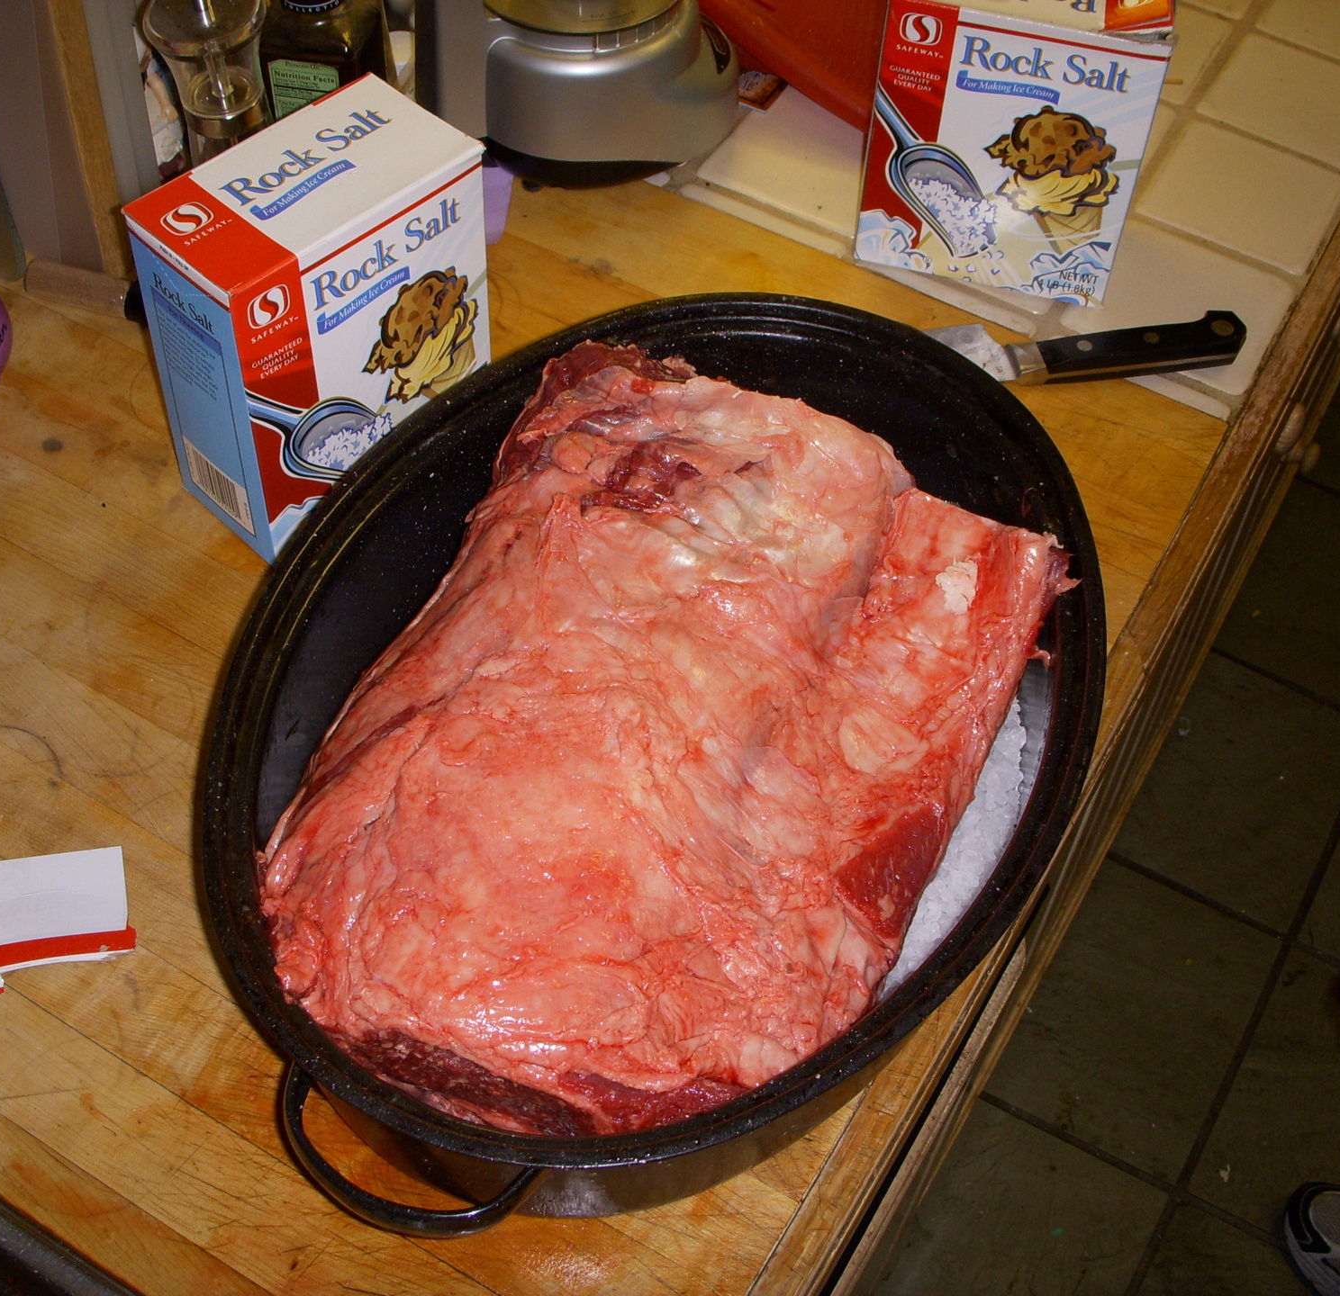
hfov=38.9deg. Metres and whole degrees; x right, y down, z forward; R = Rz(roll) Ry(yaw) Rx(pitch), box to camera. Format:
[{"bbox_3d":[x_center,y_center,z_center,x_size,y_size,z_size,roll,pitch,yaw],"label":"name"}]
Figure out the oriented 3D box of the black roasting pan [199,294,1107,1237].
[{"bbox_3d":[0.002,0.042,0.813,0.340,0.128,0.497,20,53,13],"label":"black roasting pan"}]

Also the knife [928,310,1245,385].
[{"bbox_3d":[0.152,-0.159,1.050,0.345,0.022,0.048,-7,52,-9],"label":"knife"}]

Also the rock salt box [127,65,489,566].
[{"bbox_3d":[-0.170,-0.160,0.935,0.076,0.175,0.150,37,59,24],"label":"rock salt box"}]

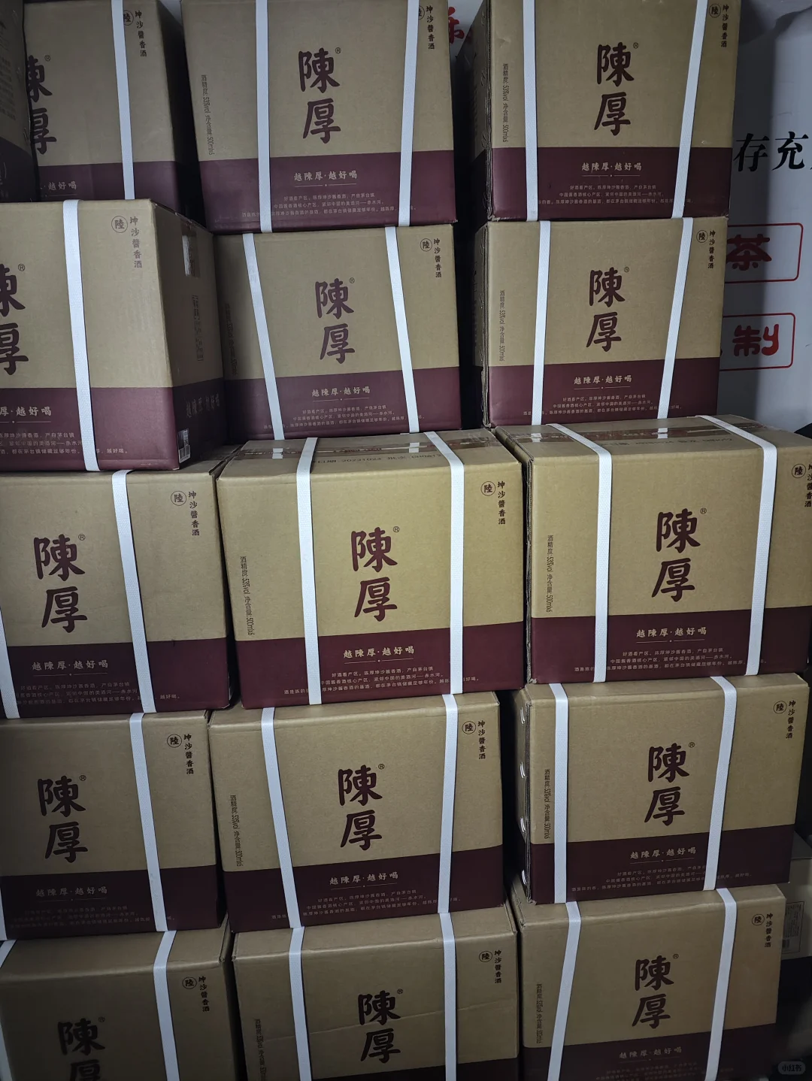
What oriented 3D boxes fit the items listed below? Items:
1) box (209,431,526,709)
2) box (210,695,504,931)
[{"bbox_3d":[-0.041,0.019,1.027,0.335,0.278,0.275,-3,16,-3],"label":"box"},{"bbox_3d":[-0.062,0.296,1.059,0.335,0.278,0.275,-4,16,-4],"label":"box"}]

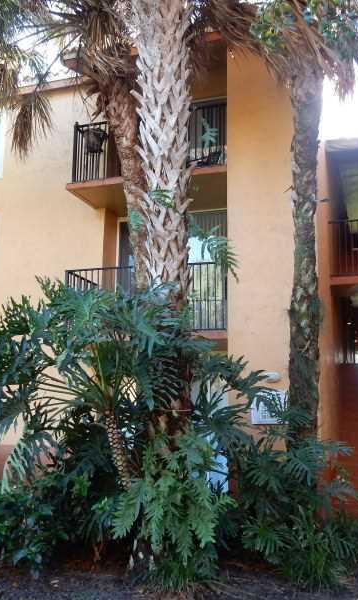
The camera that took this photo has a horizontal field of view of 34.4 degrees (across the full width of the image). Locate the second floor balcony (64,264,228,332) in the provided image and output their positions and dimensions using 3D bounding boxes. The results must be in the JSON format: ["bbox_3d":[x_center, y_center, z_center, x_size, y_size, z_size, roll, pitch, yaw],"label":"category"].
[{"bbox_3d":[-0.351,0.172,10.100,2.860,1.200,1.550,-3,-10,19],"label":"second floor balcony"}]

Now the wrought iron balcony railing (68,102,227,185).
[{"bbox_3d":[-0.383,-2.564,10.296,2.820,1.080,1.000,-3,-10,19],"label":"wrought iron balcony railing"}]

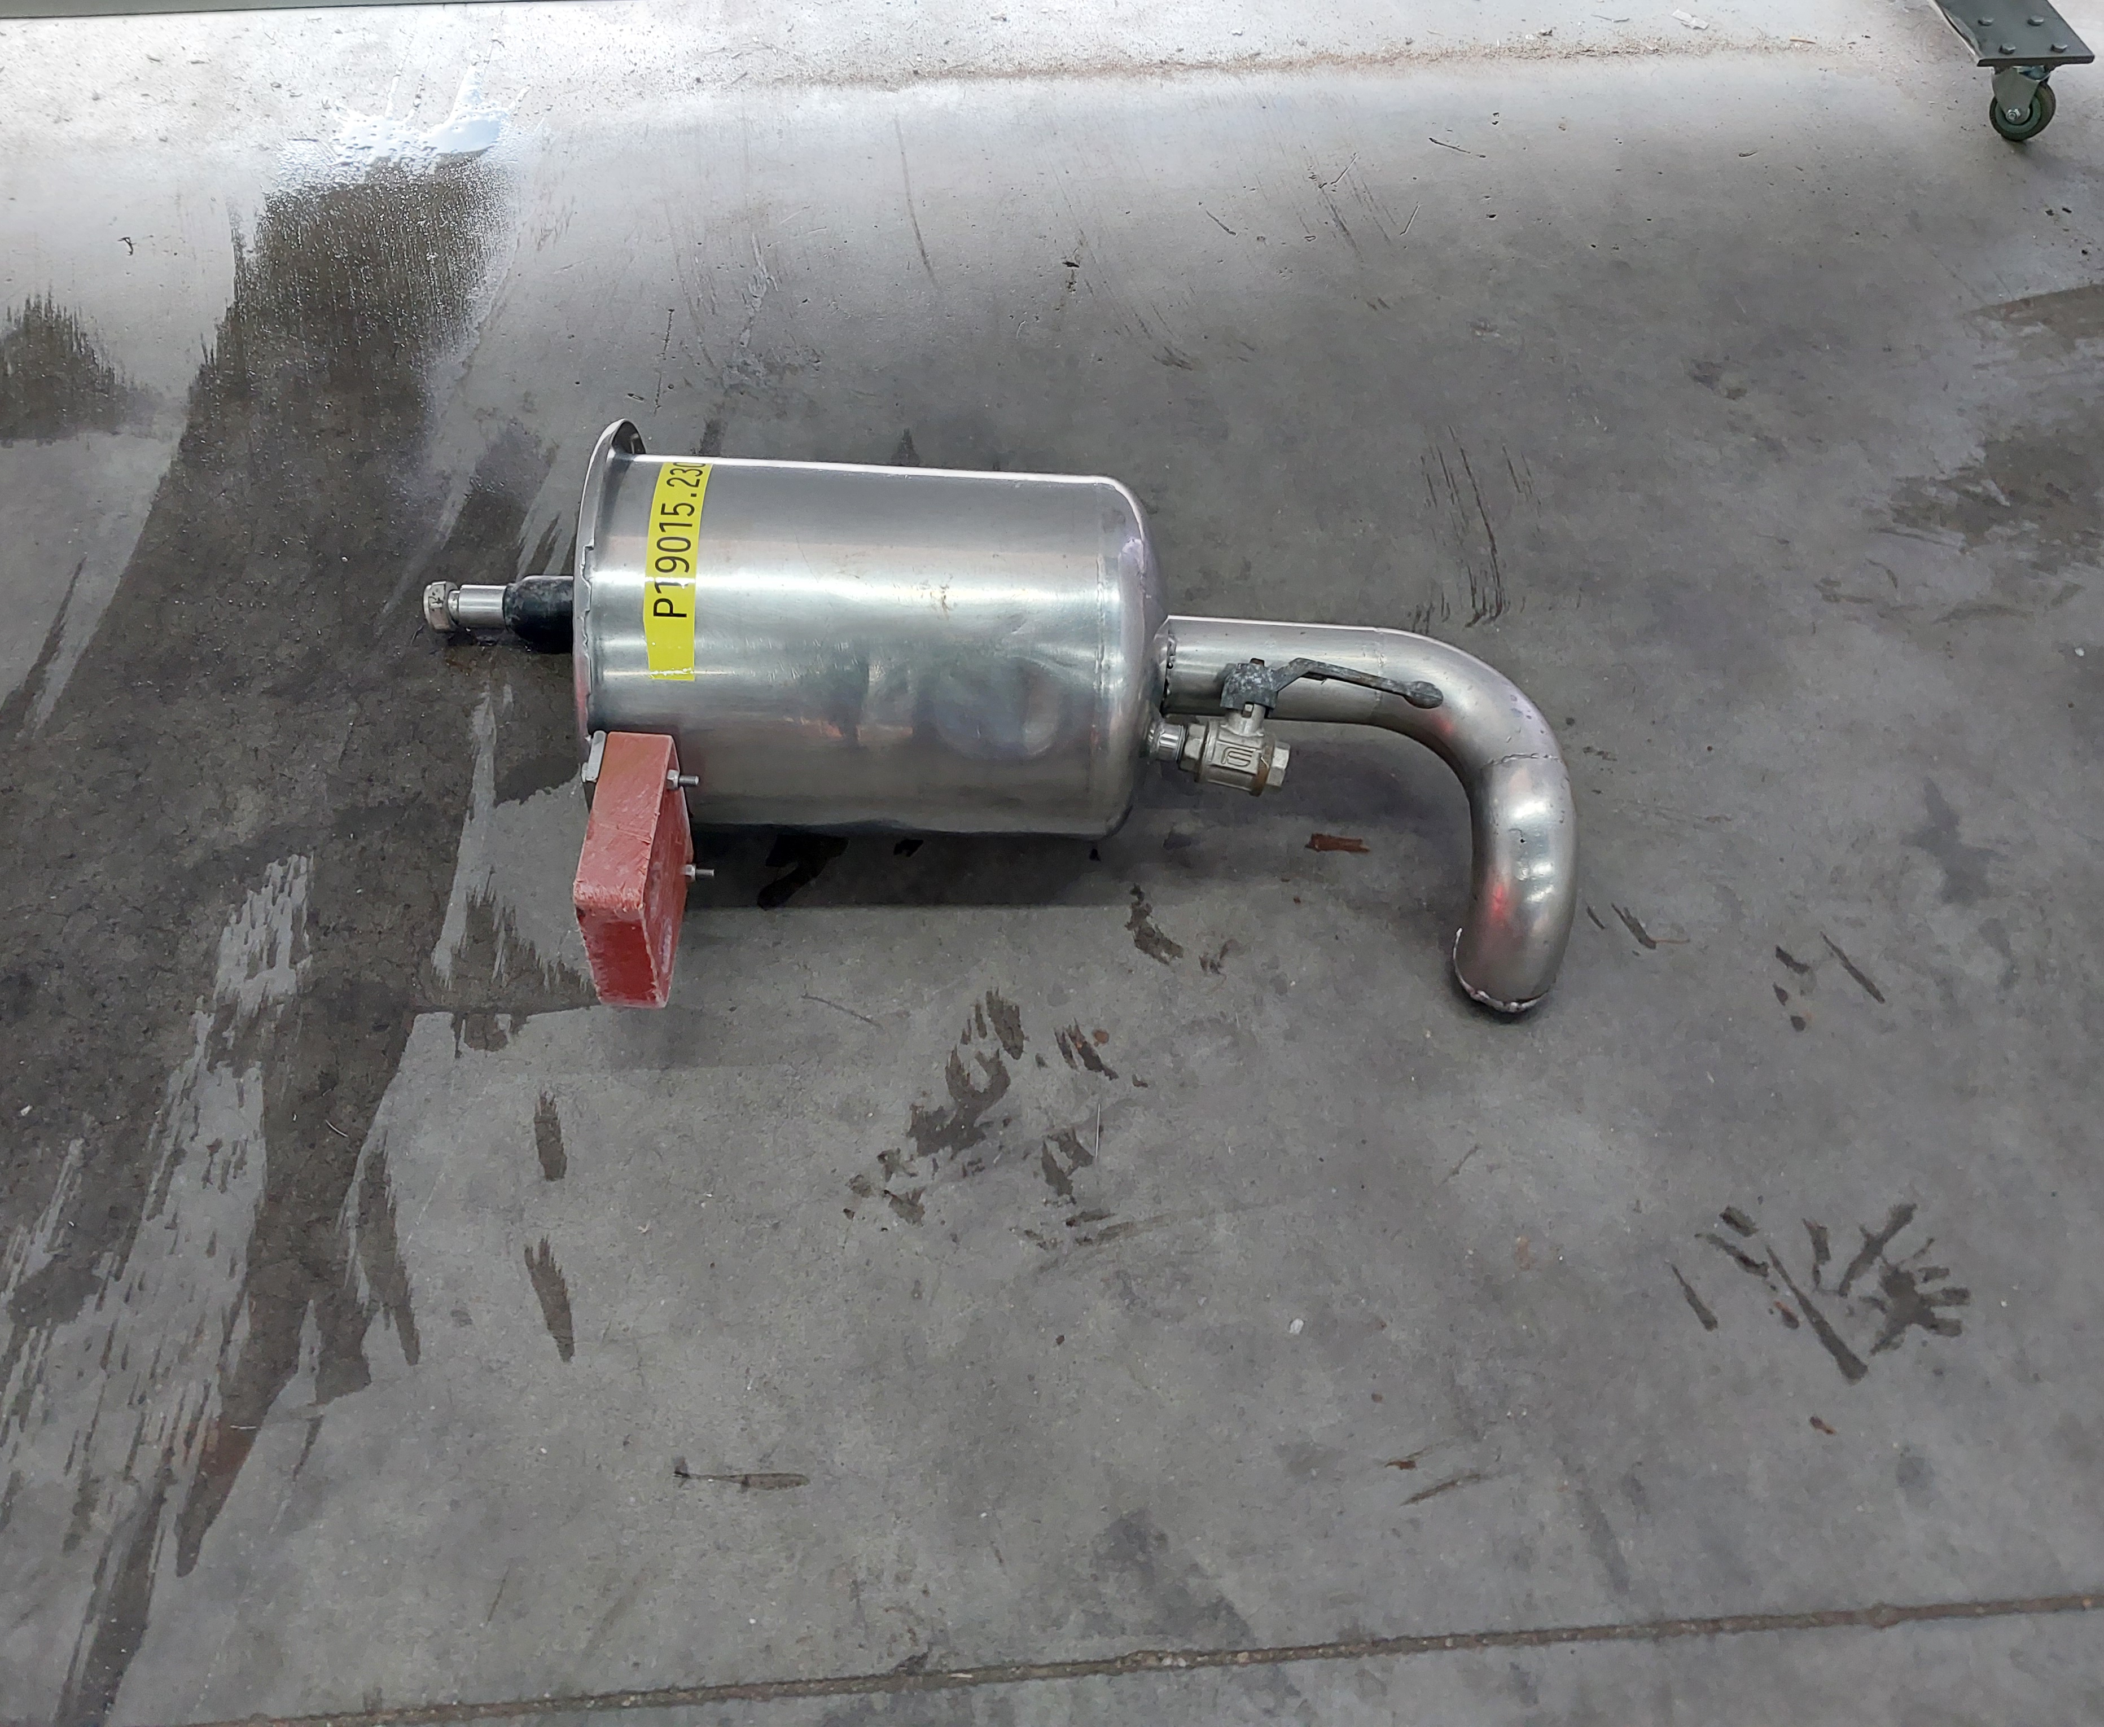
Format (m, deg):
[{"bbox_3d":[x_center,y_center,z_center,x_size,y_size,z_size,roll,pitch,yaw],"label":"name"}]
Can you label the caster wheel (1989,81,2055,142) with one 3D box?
[{"bbox_3d":[0.872,-0.676,1.613,0.050,0.050,0.019,37,61,25],"label":"caster wheel"}]

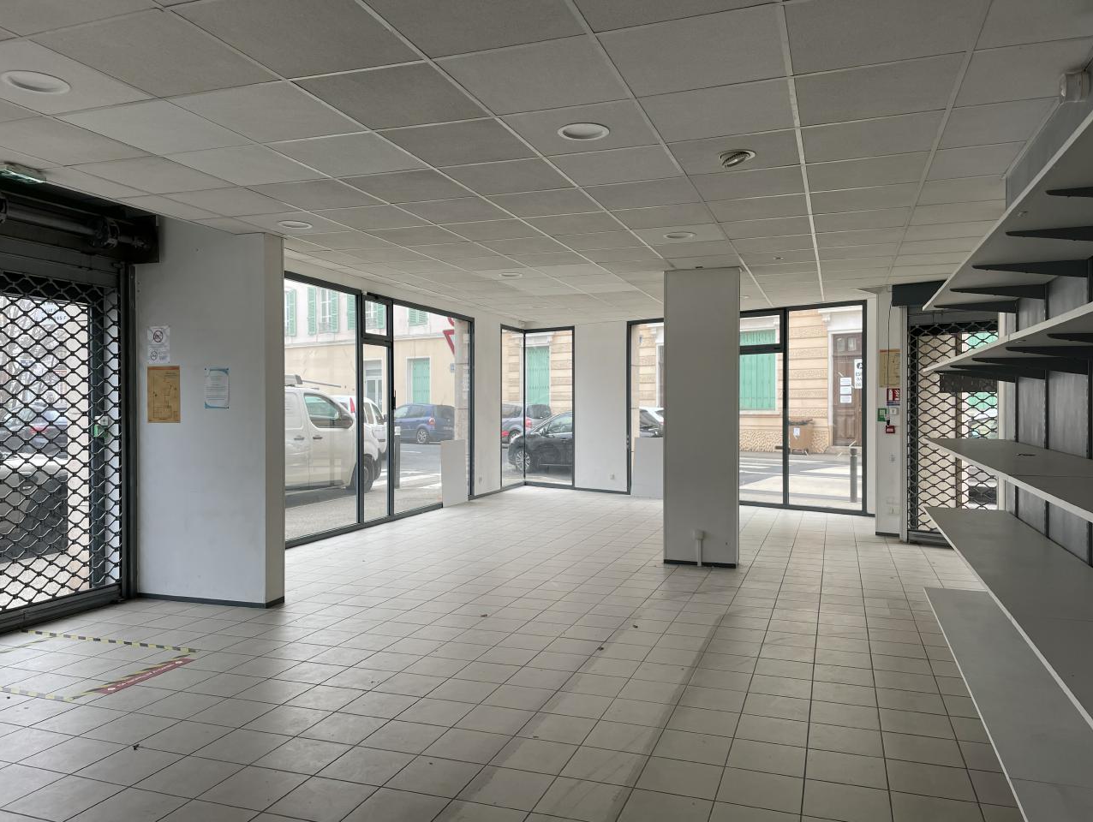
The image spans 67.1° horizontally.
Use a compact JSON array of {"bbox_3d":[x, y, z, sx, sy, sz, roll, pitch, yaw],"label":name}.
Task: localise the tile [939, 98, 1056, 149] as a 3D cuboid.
[{"bbox_3d":[1.970,-1.270,3.656,0.388,0.020,0.588,0,0,19],"label":"tile"}]

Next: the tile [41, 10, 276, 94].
[{"bbox_3d":[-1.365,-1.258,2.927,0.586,0.020,0.588,0,0,19],"label":"tile"}]

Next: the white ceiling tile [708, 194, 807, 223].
[{"bbox_3d":[1.333,-1.272,5.155,0.586,0.020,0.588,0,0,19],"label":"white ceiling tile"}]

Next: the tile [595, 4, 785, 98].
[{"bbox_3d":[0.532,-1.256,2.893,0.586,0.020,0.588,0,0,19],"label":"tile"}]

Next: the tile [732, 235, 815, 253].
[{"bbox_3d":[1.733,-1.283,6.283,0.600,0.025,0.600,0,0,19],"label":"tile"}]

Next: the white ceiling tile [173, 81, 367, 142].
[{"bbox_3d":[-1.164,-1.254,3.498,0.595,0.020,0.595,0,0,20],"label":"white ceiling tile"}]

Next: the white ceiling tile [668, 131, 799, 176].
[{"bbox_3d":[0.934,-1.264,4.025,0.595,0.020,0.595,0,0,20],"label":"white ceiling tile"}]

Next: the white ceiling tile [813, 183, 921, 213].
[{"bbox_3d":[1.902,-1.272,4.955,0.595,0.020,0.595,0,0,20],"label":"white ceiling tile"}]

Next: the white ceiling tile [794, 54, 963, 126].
[{"bbox_3d":[1.303,-1.259,3.248,0.595,0.030,0.595,0,0,19],"label":"white ceiling tile"}]

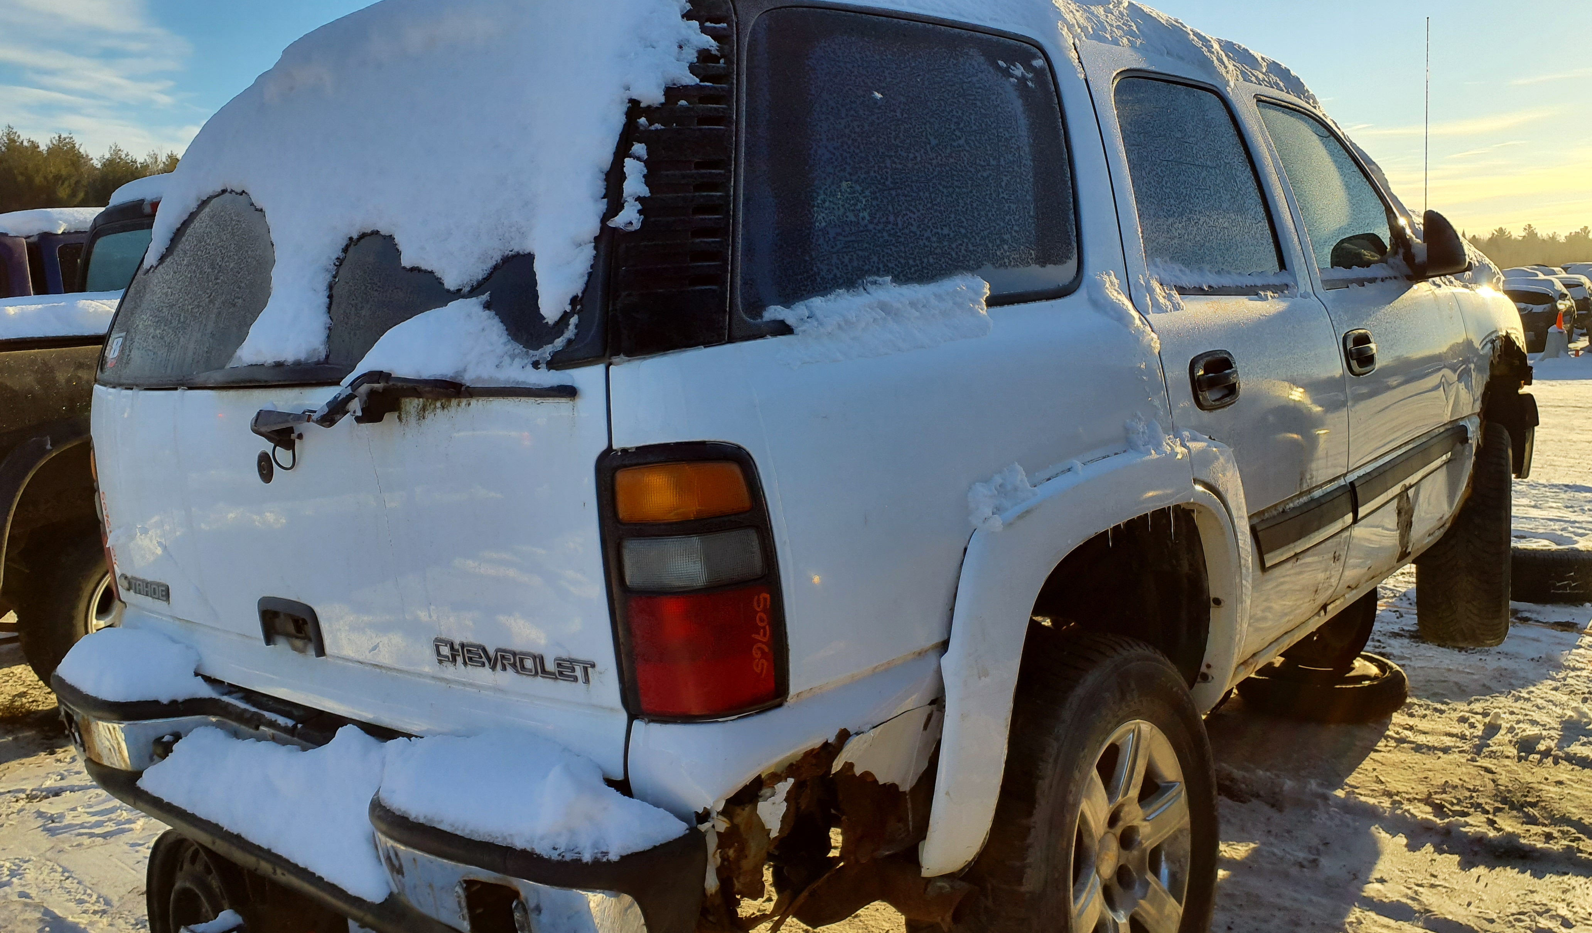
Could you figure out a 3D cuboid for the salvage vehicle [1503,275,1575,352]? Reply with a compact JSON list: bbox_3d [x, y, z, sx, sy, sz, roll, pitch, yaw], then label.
[{"bbox_3d":[15.783,-3.344,25.284,1.820,1.550,4.400,3,10,35],"label":"salvage vehicle"}]

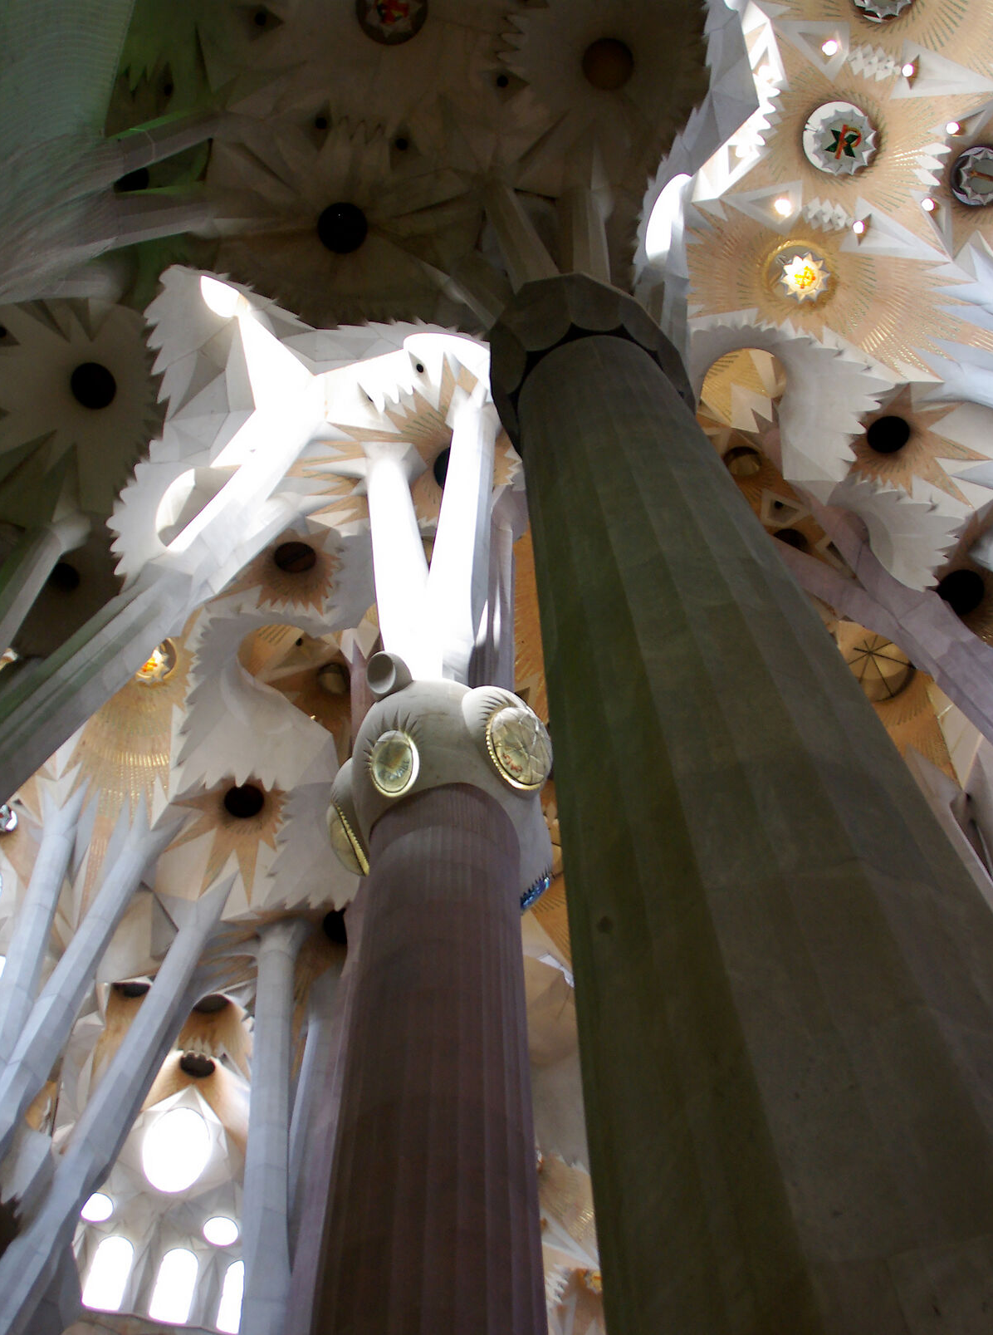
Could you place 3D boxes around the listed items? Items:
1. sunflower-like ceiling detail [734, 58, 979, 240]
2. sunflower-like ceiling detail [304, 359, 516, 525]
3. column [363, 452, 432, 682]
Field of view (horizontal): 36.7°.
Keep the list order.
[{"bbox_3d":[9.442,-13.674,39.321,5.500,1.500,4.300,13,-69,-6],"label":"sunflower-like ceiling detail"},{"bbox_3d":[-2.012,-6.203,41.407,5.600,1.900,5.000,13,-69,-6],"label":"sunflower-like ceiling detail"},{"bbox_3d":[-2.231,-2.633,34.167,1.150,13.980,1.150,11,-68,-11],"label":"column"}]

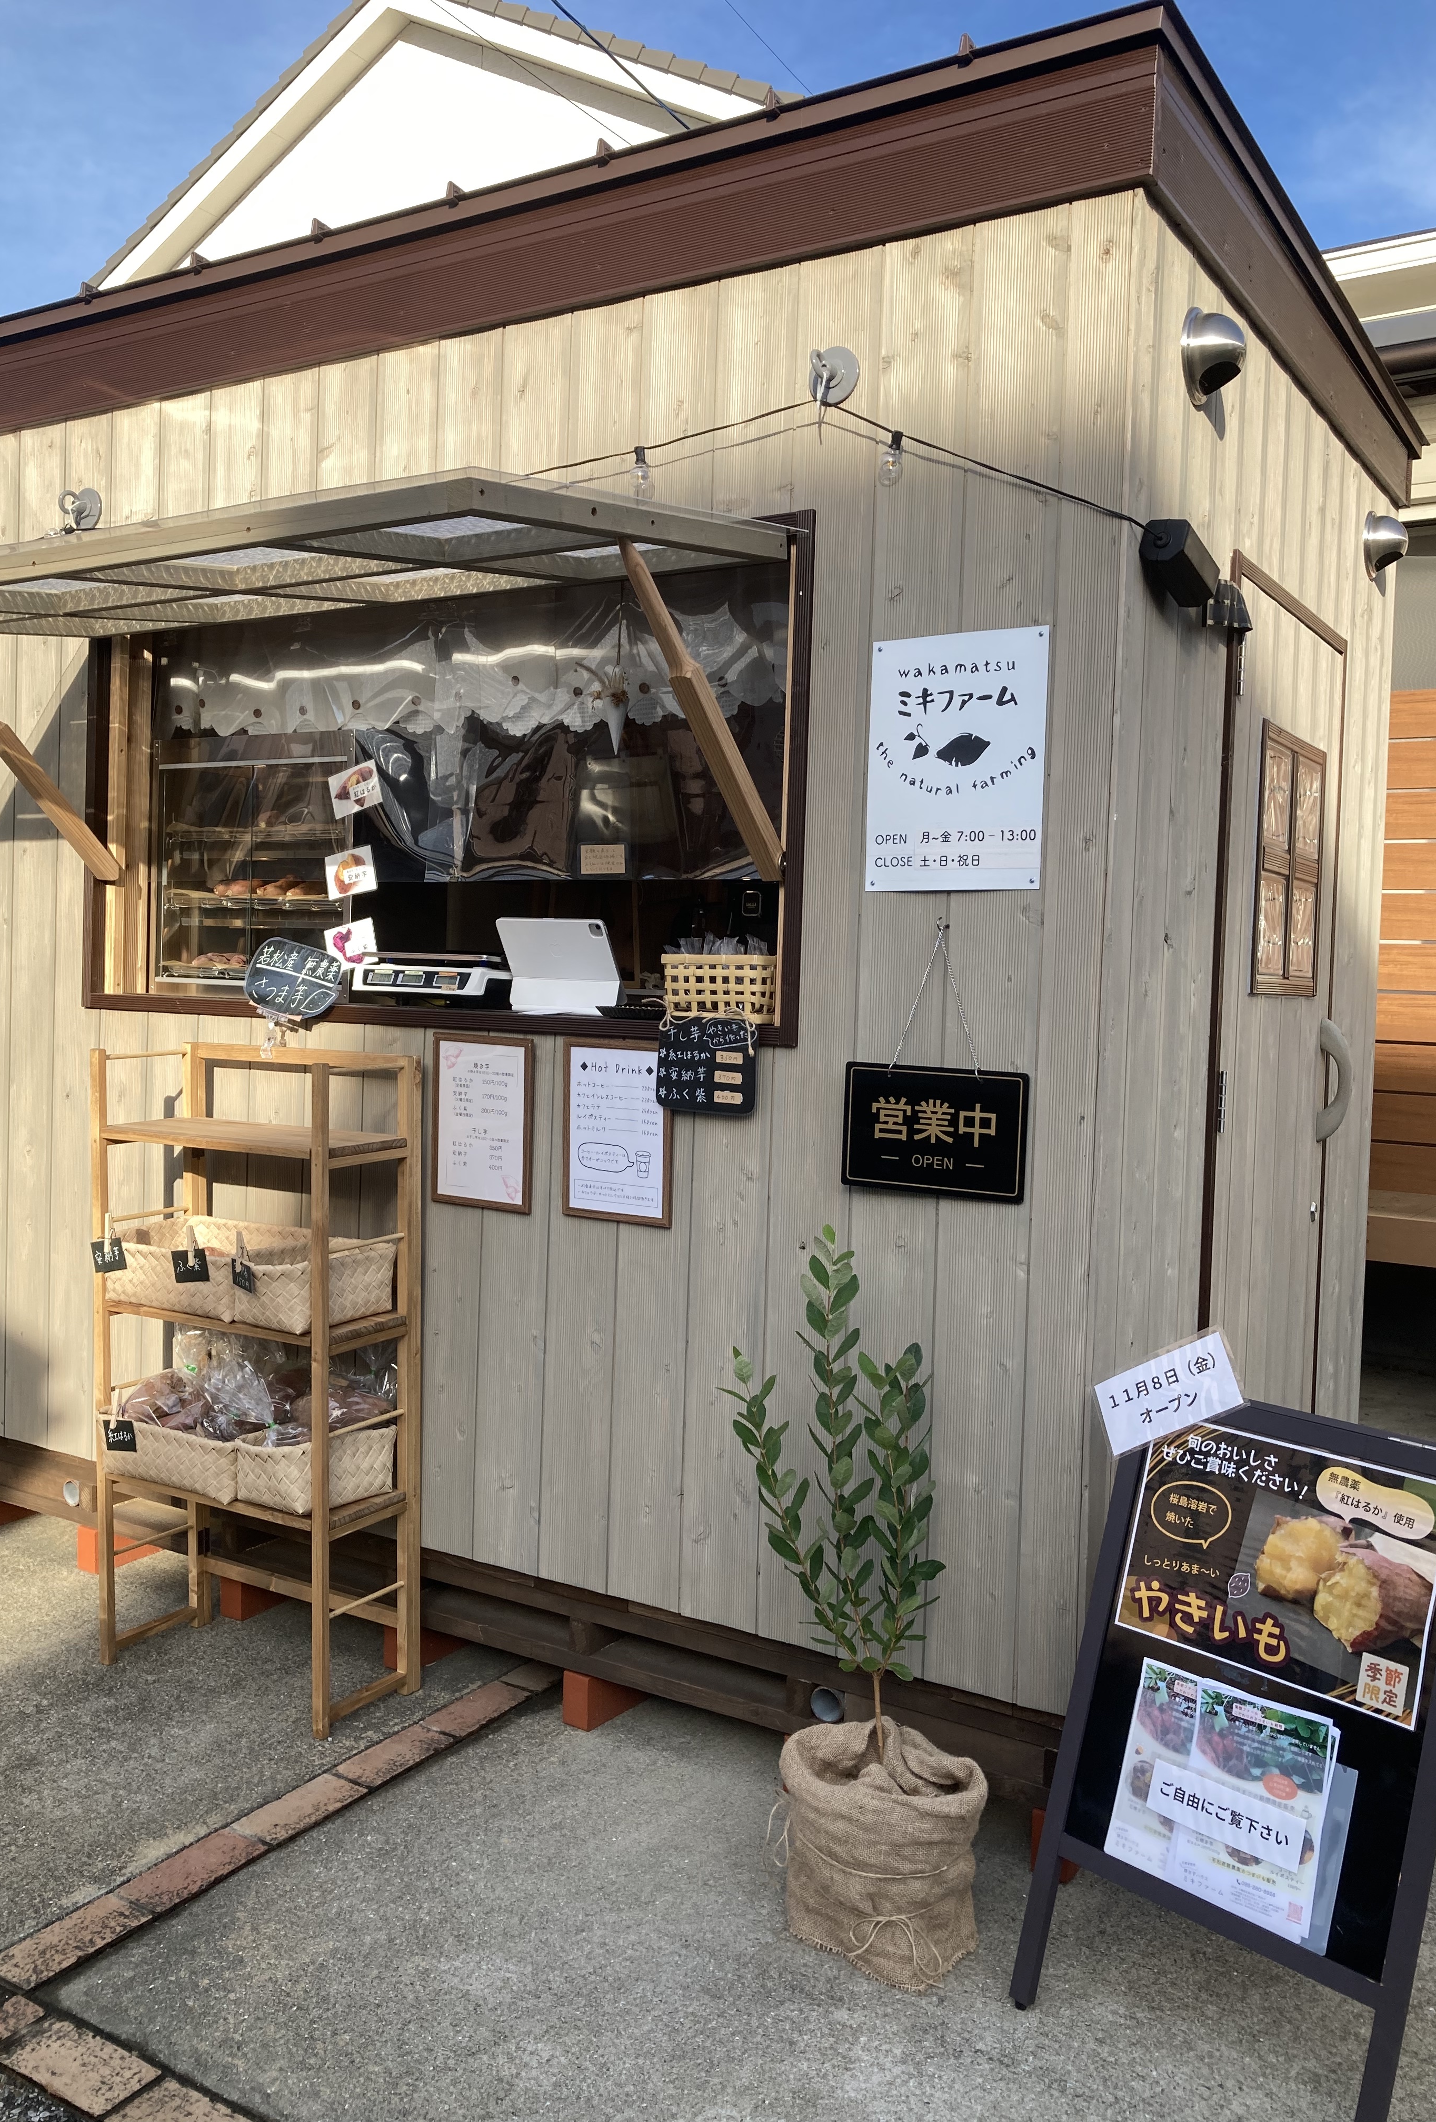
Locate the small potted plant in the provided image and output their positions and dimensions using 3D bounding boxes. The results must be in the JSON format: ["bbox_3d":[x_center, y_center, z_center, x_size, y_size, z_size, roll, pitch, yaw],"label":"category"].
[{"bbox_3d":[0.213,0.757,2.520,0.340,1.035,0.310,2,3,0],"label":"small potted plant"}]

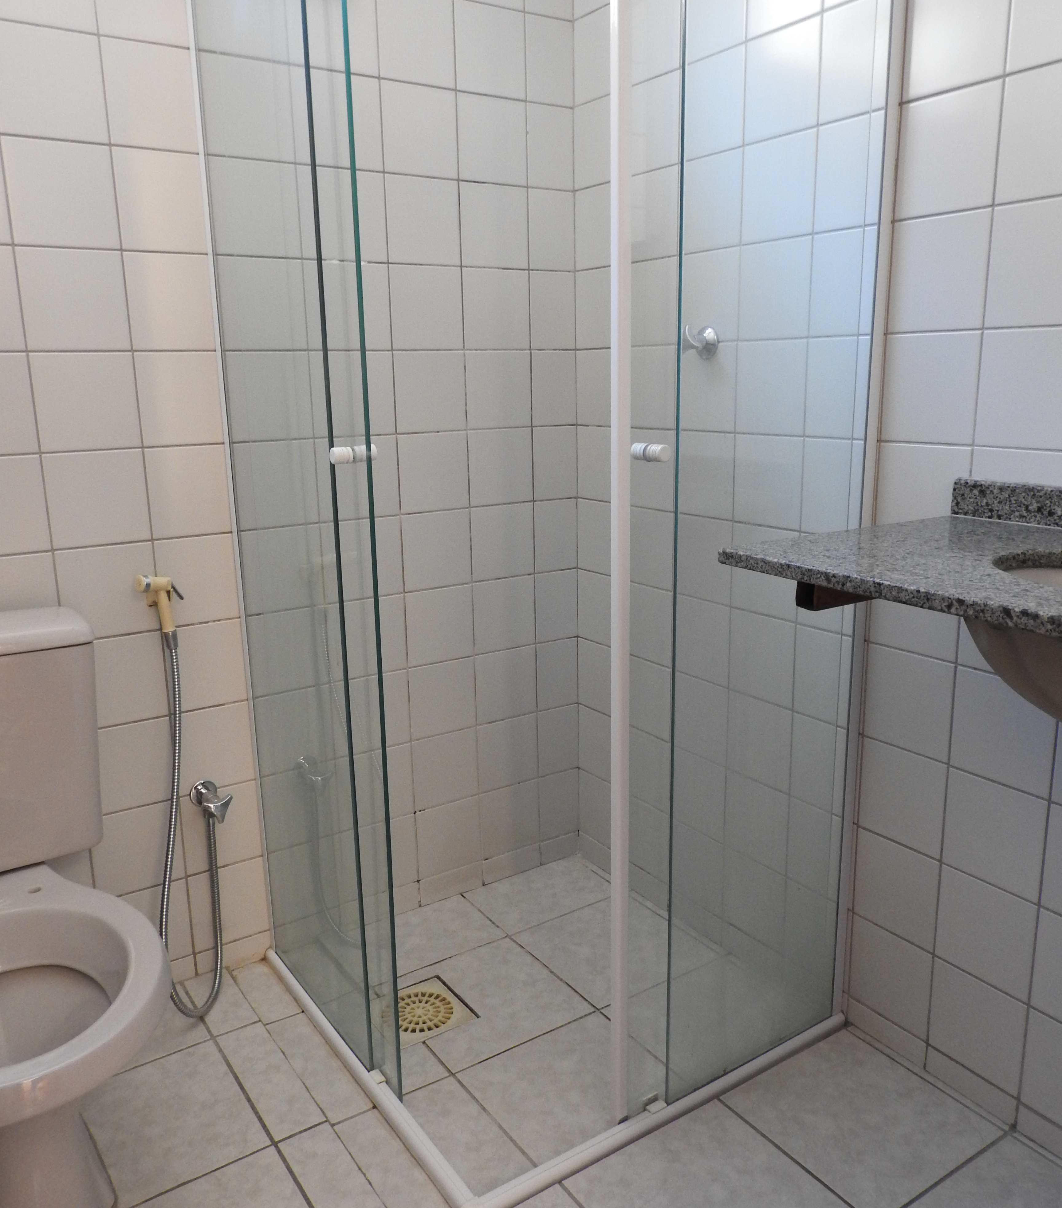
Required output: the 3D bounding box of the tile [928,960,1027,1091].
[{"bbox_3d":[0.677,0.637,1.492,0.010,0.154,0.152,-10,16,-32],"label":"tile"}]

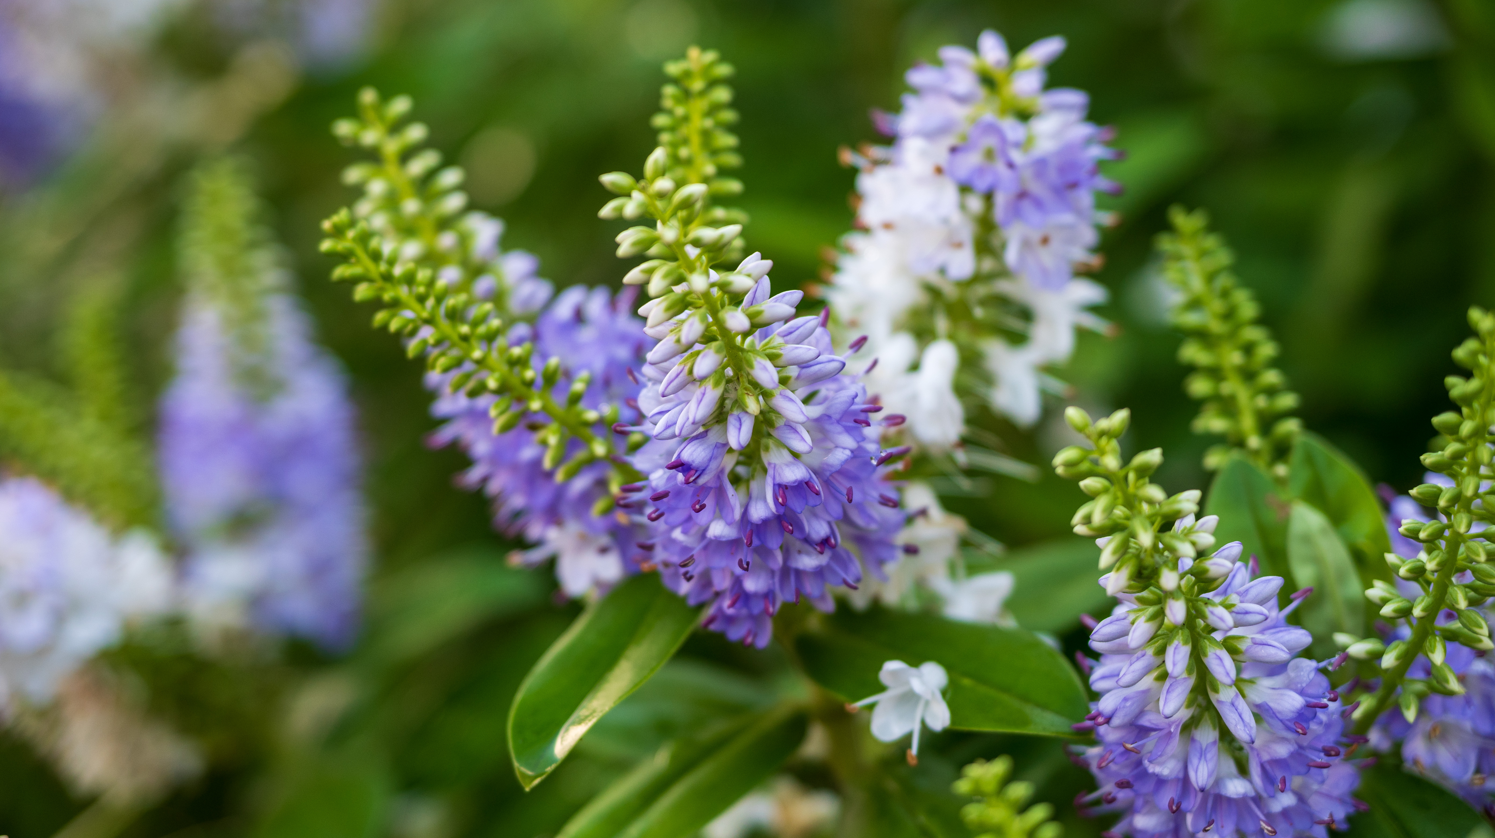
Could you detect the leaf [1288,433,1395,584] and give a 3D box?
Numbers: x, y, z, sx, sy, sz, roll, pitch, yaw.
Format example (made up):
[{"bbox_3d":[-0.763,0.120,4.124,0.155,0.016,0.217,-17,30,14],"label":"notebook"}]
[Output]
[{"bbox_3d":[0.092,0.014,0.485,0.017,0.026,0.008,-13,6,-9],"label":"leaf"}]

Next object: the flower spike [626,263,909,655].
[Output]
[{"bbox_3d":[0.003,0.006,0.450,0.035,0.049,0.035,-15,24,7],"label":"flower spike"}]

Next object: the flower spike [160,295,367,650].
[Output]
[{"bbox_3d":[-0.093,0.010,0.600,0.036,0.066,0.036,-6,7,-1],"label":"flower spike"}]

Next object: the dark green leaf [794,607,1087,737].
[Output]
[{"bbox_3d":[0.028,0.037,0.455,0.043,0.007,0.021,18,39,8],"label":"dark green leaf"}]

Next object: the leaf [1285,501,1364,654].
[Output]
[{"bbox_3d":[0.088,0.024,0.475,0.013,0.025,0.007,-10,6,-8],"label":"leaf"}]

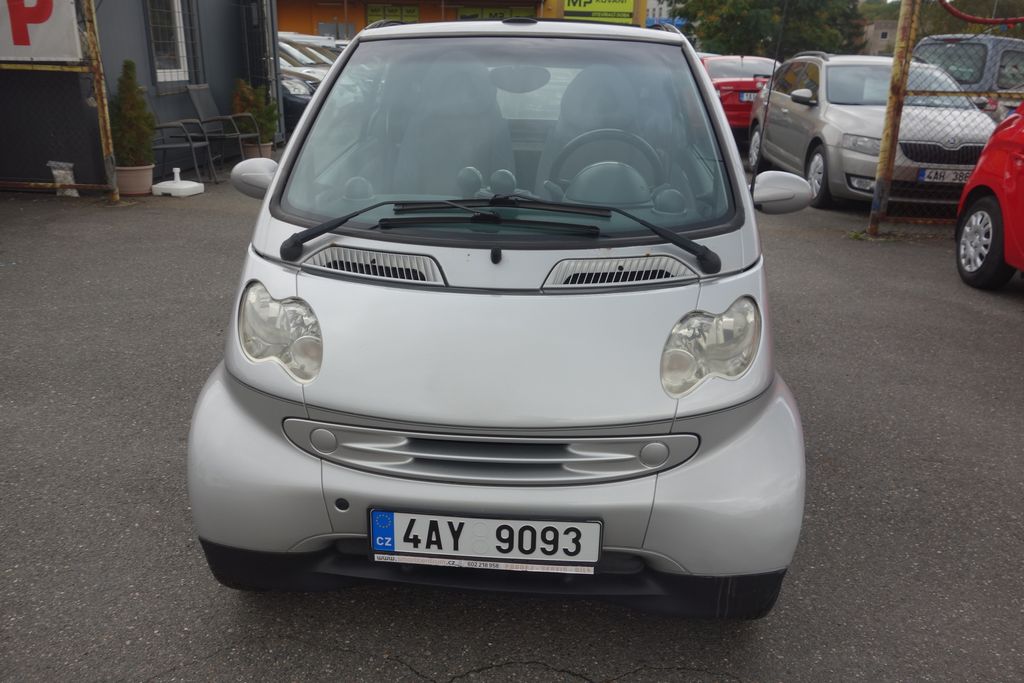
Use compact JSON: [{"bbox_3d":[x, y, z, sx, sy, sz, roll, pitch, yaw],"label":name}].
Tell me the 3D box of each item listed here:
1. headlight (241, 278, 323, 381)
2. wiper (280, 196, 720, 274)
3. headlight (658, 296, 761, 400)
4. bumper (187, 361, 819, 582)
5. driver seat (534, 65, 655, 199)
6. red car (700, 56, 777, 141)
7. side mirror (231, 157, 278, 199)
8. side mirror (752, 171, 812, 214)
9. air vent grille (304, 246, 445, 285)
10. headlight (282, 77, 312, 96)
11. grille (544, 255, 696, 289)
[{"bbox_3d":[-0.543,-0.030,1.901,0.260,0.205,0.220,6,21,14],"label":"headlight"},{"bbox_3d":[-0.028,-0.275,2.014,1.130,0.180,0.200,2,20,3],"label":"wiper"},{"bbox_3d":[0.460,0.007,1.853,0.260,0.205,0.220,-2,20,-9],"label":"headlight"},{"bbox_3d":[-0.053,0.327,1.954,1.500,0.520,0.400,2,20,3],"label":"bumper"},{"bbox_3d":[0.326,-0.504,3.044,0.500,1.020,0.720,2,20,3],"label":"driver seat"},{"bbox_3d":[3.491,-4.012,13.107,1.800,1.460,4.600,2,20,1],"label":"red car"},{"bbox_3d":[-0.775,-0.495,2.454,0.185,0.130,0.115,2,20,3],"label":"side mirror"},{"bbox_3d":[0.782,-0.437,2.379,0.185,0.130,0.115,2,20,3],"label":"side mirror"},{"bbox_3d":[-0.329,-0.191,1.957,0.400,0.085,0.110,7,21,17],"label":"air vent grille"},{"bbox_3d":[-3.683,-4.312,13.450,0.450,0.260,0.380,-17,27,-40],"label":"headlight"},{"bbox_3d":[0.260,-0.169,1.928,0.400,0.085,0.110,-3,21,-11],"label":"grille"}]

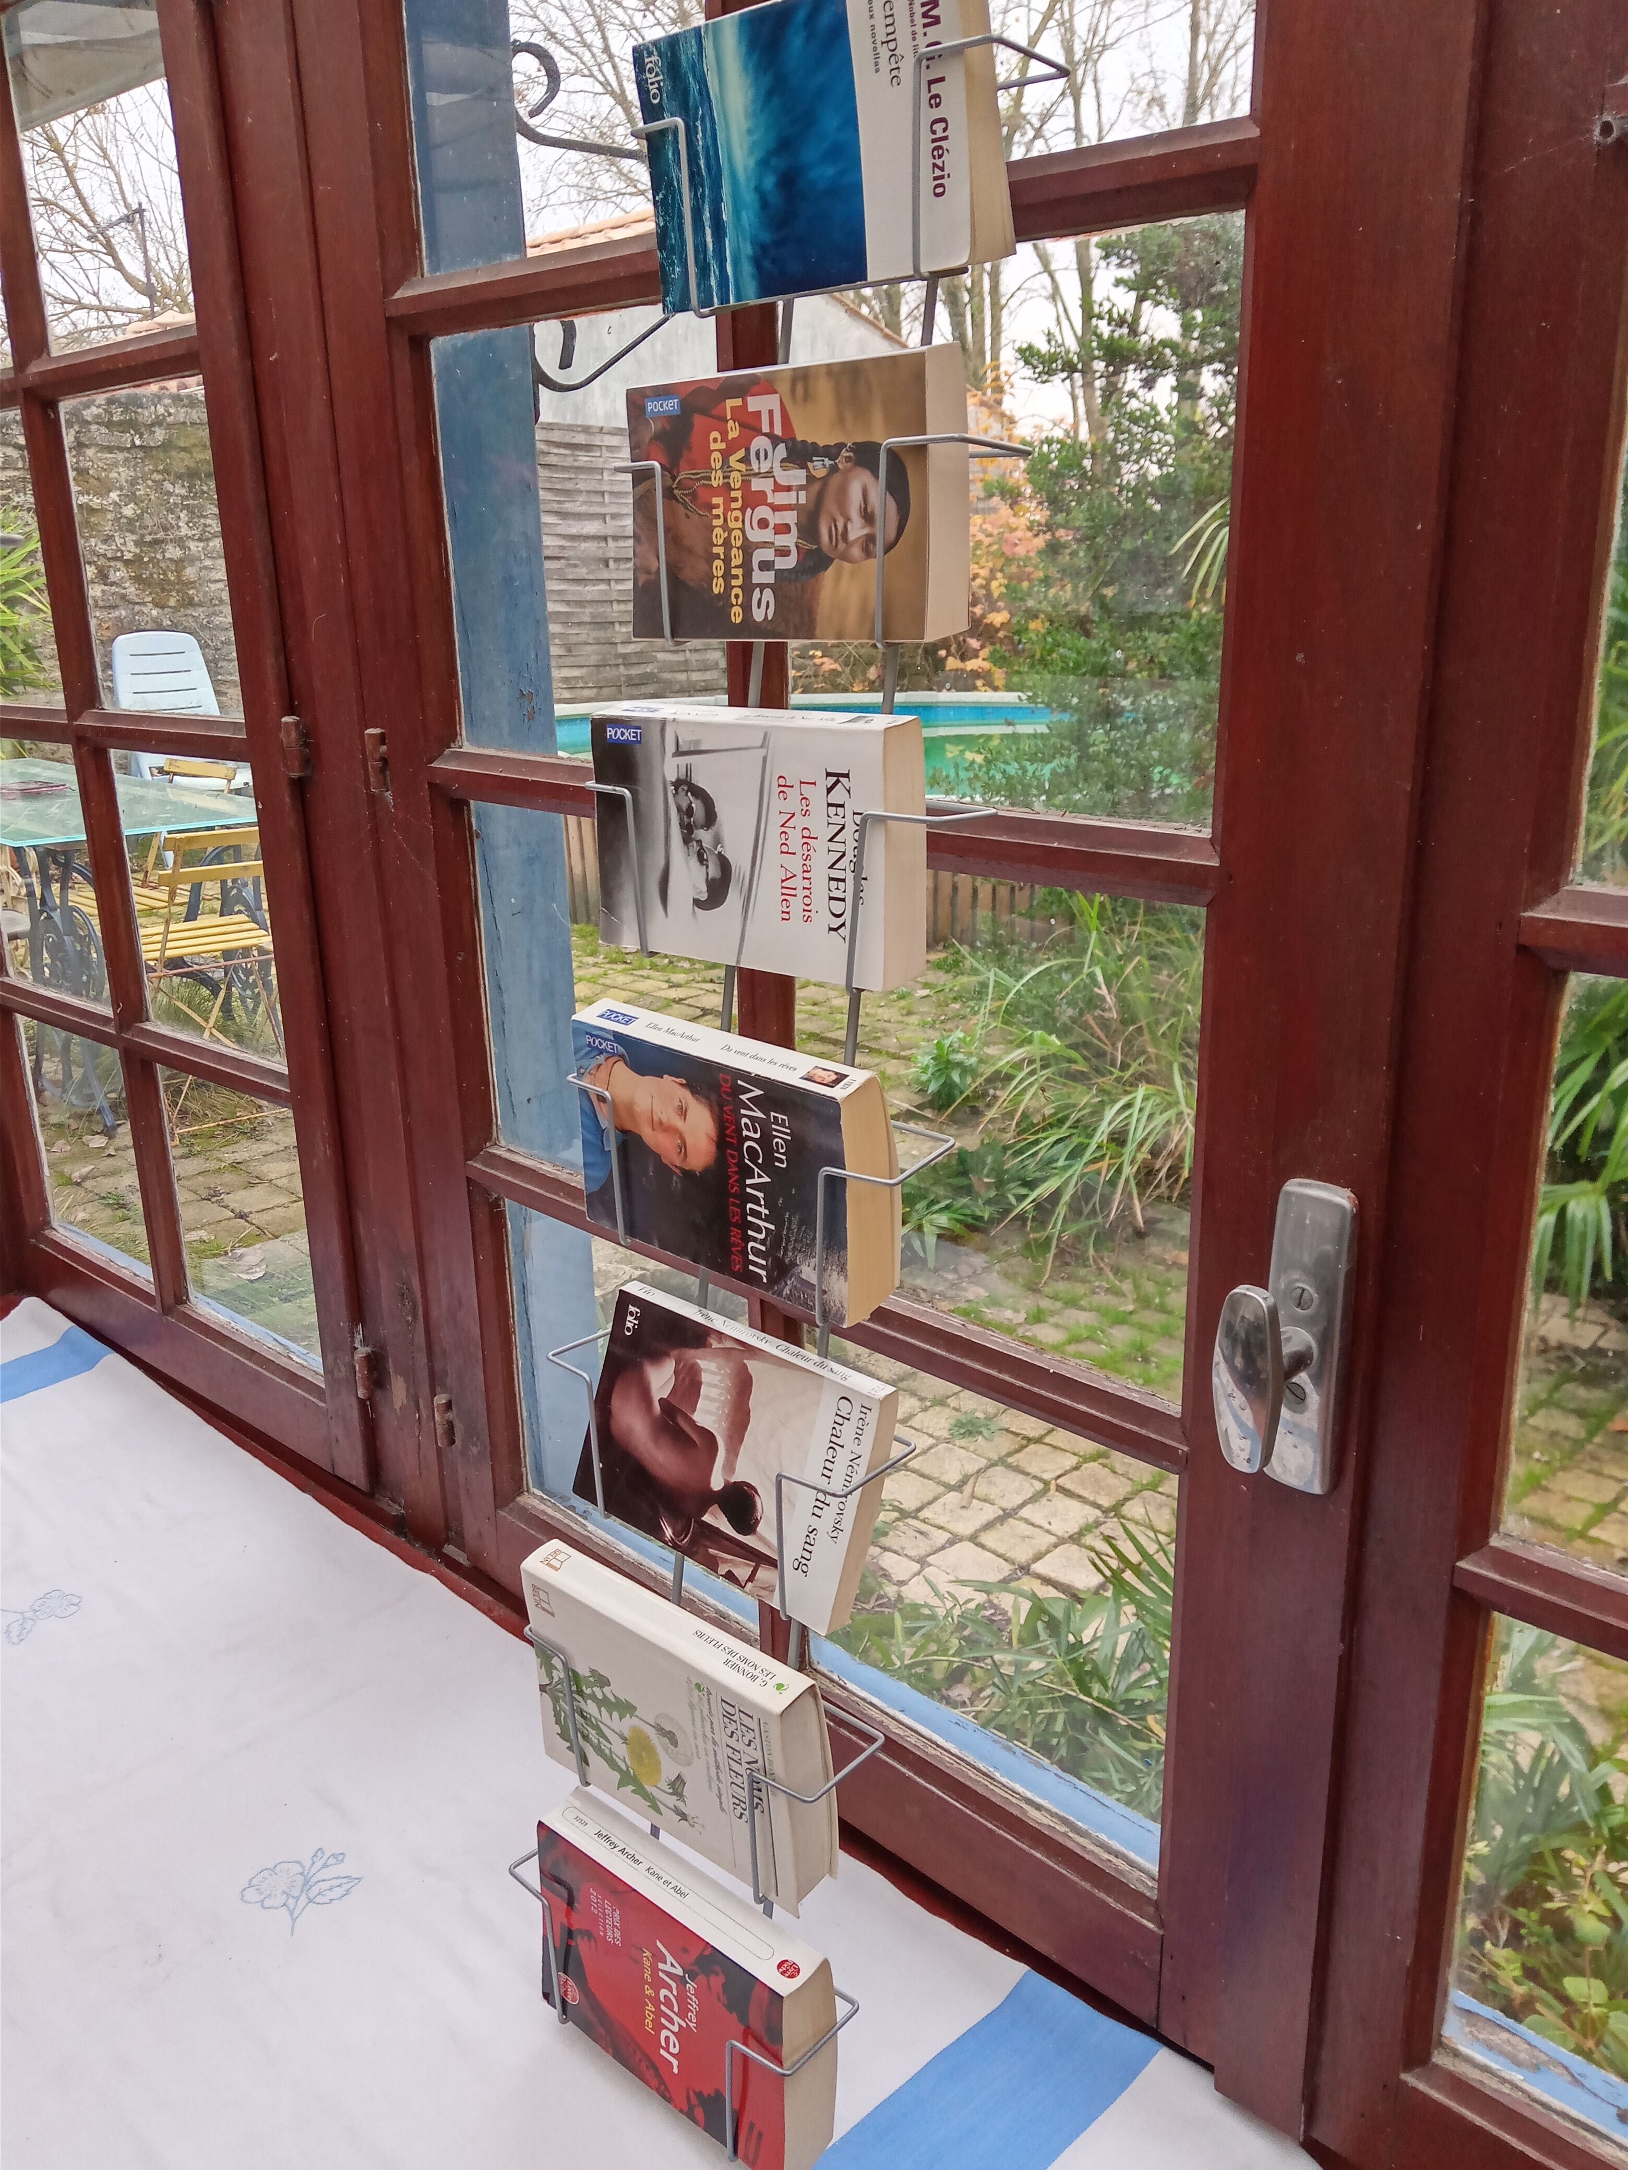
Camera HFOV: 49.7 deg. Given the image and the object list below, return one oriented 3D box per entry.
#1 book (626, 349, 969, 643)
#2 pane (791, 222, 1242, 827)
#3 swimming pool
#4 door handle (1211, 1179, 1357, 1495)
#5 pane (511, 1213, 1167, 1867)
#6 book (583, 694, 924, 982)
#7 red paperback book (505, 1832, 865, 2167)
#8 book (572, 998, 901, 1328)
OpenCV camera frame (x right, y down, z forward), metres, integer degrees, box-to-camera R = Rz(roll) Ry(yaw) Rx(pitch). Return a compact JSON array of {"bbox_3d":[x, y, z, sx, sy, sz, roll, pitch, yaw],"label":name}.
[{"bbox_3d":[-0.012,-0.249,0.757,0.177,0.108,0.025,13,22,42],"label":"book"},{"bbox_3d":[0.080,-0.252,0.816,0.010,0.250,0.264,-18,24,-42],"label":"pane"},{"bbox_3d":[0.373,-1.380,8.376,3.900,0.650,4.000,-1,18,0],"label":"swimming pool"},{"bbox_3d":[0.197,0.114,0.743,0.062,0.141,0.036,-18,24,-42],"label":"door handle"},{"bbox_3d":[-0.017,0.251,1.090,0.010,0.243,0.568,-18,24,-42],"label":"pane"},{"bbox_3d":[-0.029,-0.111,0.790,0.177,0.108,0.027,12,22,40],"label":"book"},{"bbox_3d":[-0.068,0.450,0.881,0.178,0.111,0.034,14,20,41],"label":"red paperback book"},{"bbox_3d":[-0.042,0.032,0.820,0.177,0.108,0.028,16,29,40],"label":"book"}]

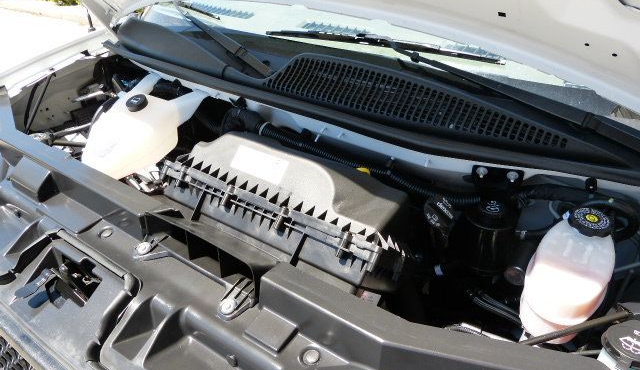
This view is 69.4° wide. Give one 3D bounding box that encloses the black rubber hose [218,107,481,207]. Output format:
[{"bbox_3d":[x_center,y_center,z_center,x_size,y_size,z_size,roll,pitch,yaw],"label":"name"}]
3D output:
[{"bbox_3d":[0.021,-0.063,0.837,0.544,0.062,0.058,20,40,28],"label":"black rubber hose"}]

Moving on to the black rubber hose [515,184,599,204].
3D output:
[{"bbox_3d":[0.337,0.013,0.657,0.111,0.028,0.028,-3,31,26],"label":"black rubber hose"}]

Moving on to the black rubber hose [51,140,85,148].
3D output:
[{"bbox_3d":[-0.626,-0.103,1.150,0.100,0.018,0.018,8,35,18],"label":"black rubber hose"}]

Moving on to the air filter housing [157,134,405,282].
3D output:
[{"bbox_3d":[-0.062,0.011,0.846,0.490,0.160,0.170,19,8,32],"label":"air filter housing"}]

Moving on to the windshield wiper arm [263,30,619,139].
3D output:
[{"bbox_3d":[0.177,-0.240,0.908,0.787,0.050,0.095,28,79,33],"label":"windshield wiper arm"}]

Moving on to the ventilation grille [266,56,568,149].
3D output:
[{"bbox_3d":[0.136,-0.165,0.830,0.580,0.045,0.110,19,68,32],"label":"ventilation grille"}]

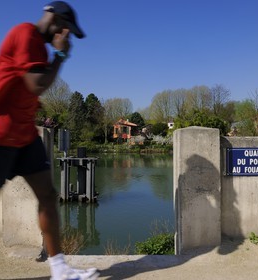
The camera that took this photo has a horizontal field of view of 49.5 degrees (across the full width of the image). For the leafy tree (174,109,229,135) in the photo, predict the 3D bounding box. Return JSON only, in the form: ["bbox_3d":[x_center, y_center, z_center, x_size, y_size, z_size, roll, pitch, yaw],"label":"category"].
[{"bbox_3d":[19.420,-4.420,75.000,15.000,8.036,9.500,0,0,0],"label":"leafy tree"}]

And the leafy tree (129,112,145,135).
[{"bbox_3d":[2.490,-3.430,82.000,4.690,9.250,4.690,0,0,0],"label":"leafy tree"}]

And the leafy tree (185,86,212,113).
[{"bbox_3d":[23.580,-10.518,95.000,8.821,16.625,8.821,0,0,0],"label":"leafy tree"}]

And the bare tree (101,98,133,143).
[{"bbox_3d":[-3.163,-5.362,77.000,8.800,12.100,8.800,0,0,0],"label":"bare tree"}]

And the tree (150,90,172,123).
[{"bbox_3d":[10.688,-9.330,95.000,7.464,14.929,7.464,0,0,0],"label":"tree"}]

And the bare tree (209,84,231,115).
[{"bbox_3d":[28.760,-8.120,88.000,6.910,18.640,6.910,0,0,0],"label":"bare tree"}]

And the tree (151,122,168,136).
[{"bbox_3d":[8.170,-2.679,75.000,4.286,4.018,4.286,0,0,0],"label":"tree"}]

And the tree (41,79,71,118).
[{"bbox_3d":[-20.488,-8.662,77.000,9.350,16.500,9.350,0,0,0],"label":"tree"}]

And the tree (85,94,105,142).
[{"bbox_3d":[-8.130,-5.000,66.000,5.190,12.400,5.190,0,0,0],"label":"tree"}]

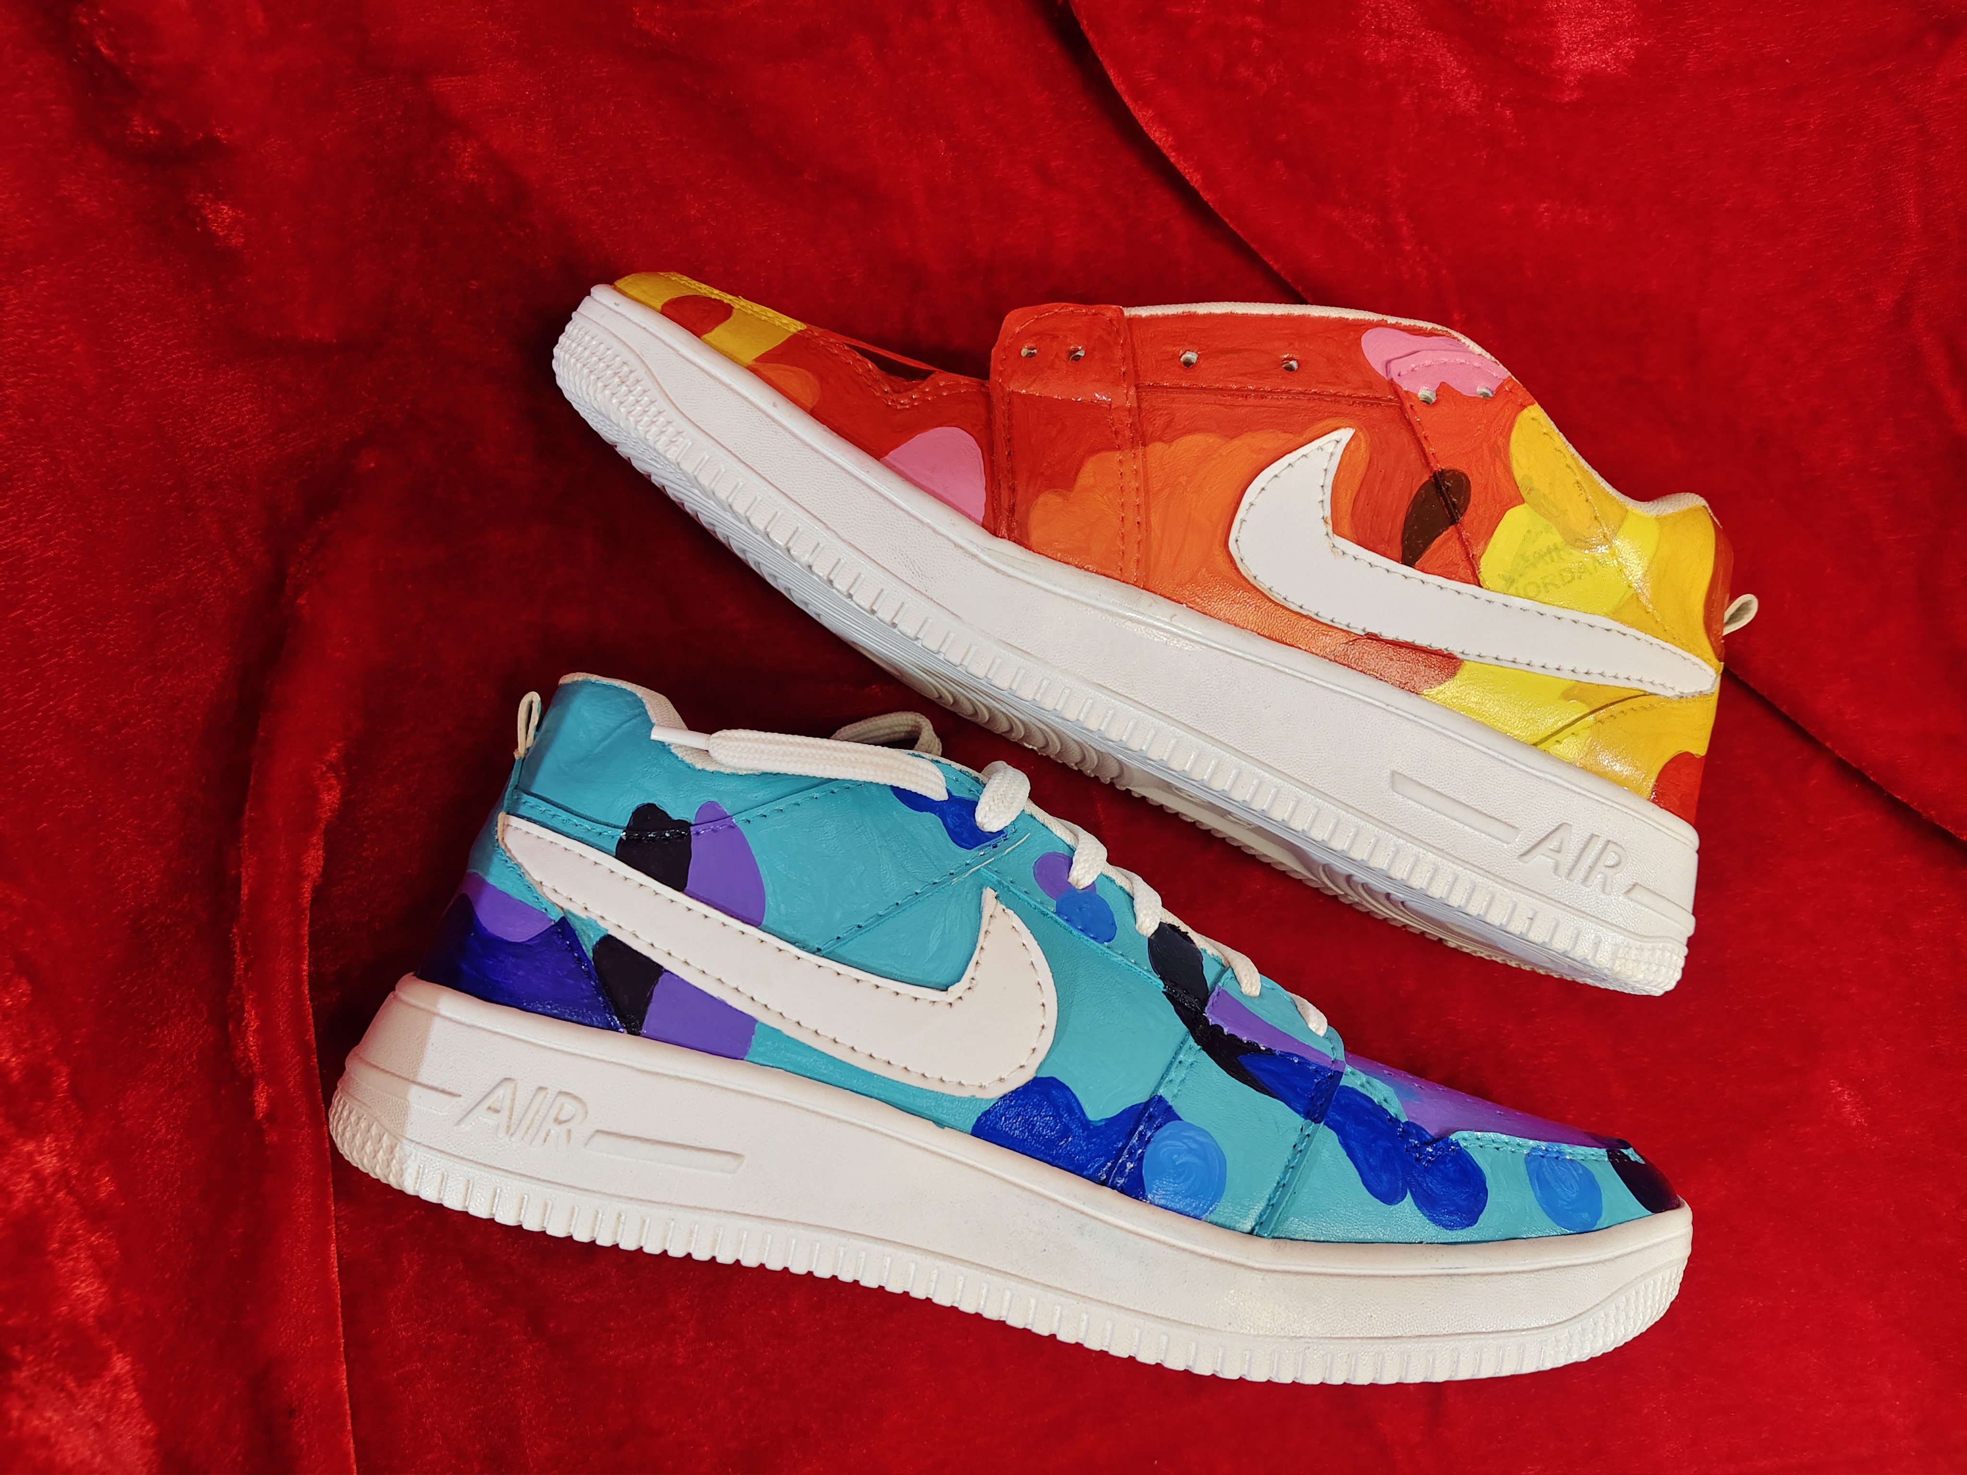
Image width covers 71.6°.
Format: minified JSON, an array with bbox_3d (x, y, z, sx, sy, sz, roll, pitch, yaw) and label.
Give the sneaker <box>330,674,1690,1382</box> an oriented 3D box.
[{"bbox_3d":[0.021,0.056,0.290,0.288,0.105,0.102,12,92,-6],"label":"sneaker"}]

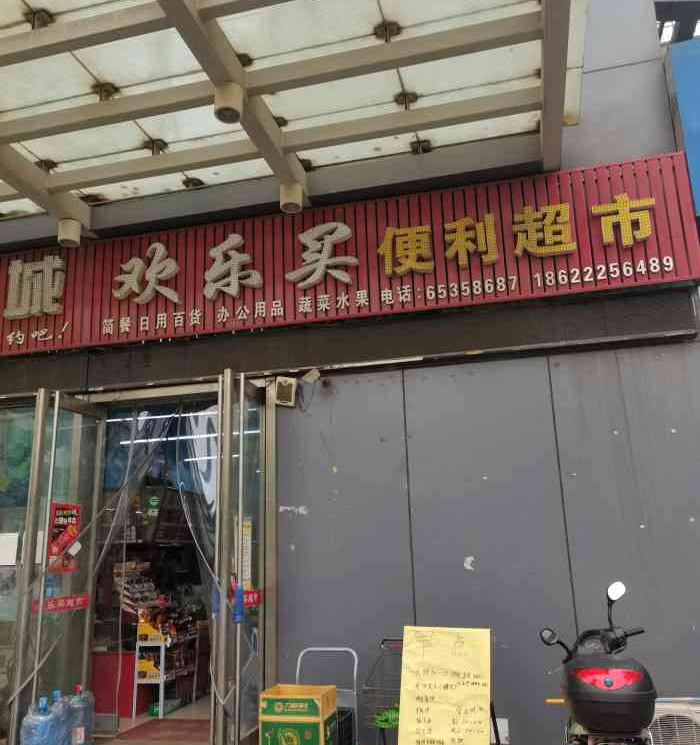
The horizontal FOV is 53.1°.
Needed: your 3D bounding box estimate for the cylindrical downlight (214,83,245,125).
[{"bbox_3d":[-0.847,-1.887,4.923,0.195,0.190,0.195,-2,-15,0],"label":"cylindrical downlight"}]

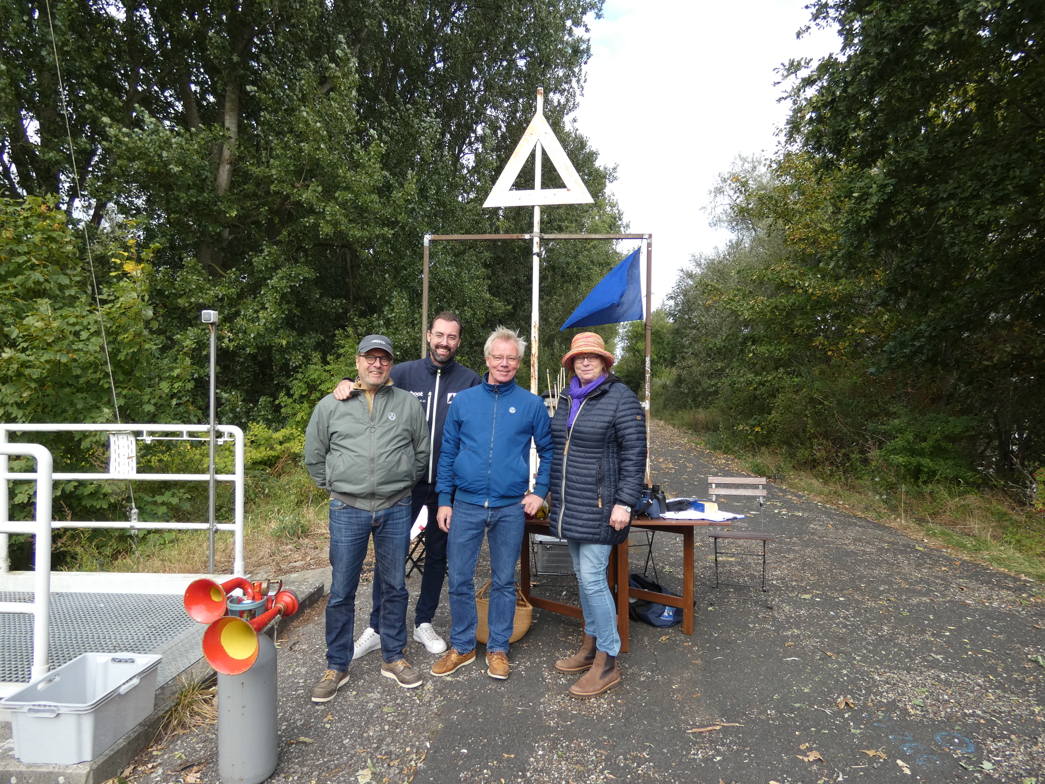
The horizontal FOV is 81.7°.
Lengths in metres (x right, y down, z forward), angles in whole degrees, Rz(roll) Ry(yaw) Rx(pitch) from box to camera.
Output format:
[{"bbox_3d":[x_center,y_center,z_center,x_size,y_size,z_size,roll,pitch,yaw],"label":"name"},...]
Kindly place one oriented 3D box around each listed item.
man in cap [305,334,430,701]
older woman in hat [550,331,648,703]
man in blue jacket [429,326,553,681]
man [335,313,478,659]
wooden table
[{"bbox_3d":[-0.764,0.577,3.028,0.620,1.710,0.420,1,-1,-13],"label":"man in cap"},{"bbox_3d":[0.366,0.580,3.048,0.490,1.720,0.400,0,-1,43],"label":"older woman in hat"},{"bbox_3d":[-0.154,0.558,3.208,0.610,1.760,0.400,0,-1,5],"label":"man in blue jacket"},{"bbox_3d":[-0.593,0.496,3.378,0.740,1.880,0.520,0,-1,-7],"label":"man"},{"bbox_3d":[0.492,1.086,3.643,1.330,0.720,0.640,0,-1,0],"label":"wooden table"}]

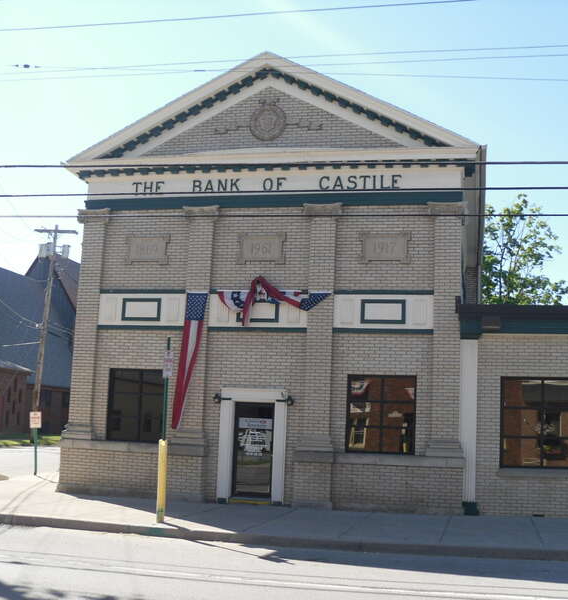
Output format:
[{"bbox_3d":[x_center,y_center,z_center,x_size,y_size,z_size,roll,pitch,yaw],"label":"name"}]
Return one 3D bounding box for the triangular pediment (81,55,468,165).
[{"bbox_3d":[-0.388,-4.164,17.298,9.066,2.422,0.600,0,-7,13],"label":"triangular pediment"}]

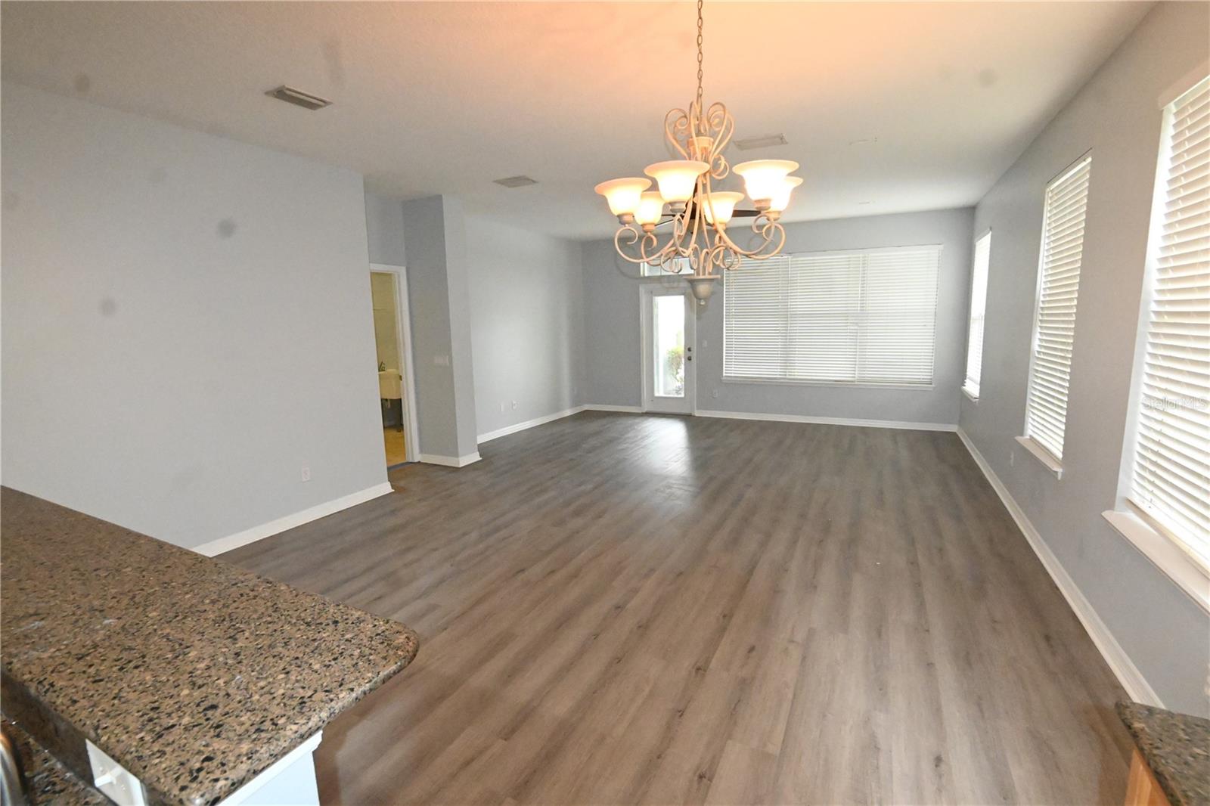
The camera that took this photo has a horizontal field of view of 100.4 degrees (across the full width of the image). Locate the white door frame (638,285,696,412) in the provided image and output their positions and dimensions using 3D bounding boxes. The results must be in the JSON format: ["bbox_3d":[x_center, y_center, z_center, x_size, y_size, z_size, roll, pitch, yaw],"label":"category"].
[{"bbox_3d":[1.034,-0.845,8.164,0.943,2.094,0.120,3,10,28],"label":"white door frame"}]

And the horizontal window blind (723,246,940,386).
[{"bbox_3d":[3.024,-1.183,7.035,2.735,1.843,0.120,3,10,28],"label":"horizontal window blind"}]

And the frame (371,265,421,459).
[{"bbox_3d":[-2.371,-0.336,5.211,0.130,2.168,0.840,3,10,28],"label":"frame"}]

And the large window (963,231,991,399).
[{"bbox_3d":[4.161,-0.969,5.588,0.110,1.709,0.888,3,10,28],"label":"large window"}]

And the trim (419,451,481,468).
[{"bbox_3d":[-1.756,0.609,5.713,0.562,0.115,0.303,3,10,28],"label":"trim"}]

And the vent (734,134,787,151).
[{"bbox_3d":[1.171,-1.954,3.769,0.334,0.030,0.237,3,10,28],"label":"vent"}]

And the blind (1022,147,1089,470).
[{"bbox_3d":[2.893,-0.567,3.199,0.070,1.739,0.821,3,10,28],"label":"blind"}]

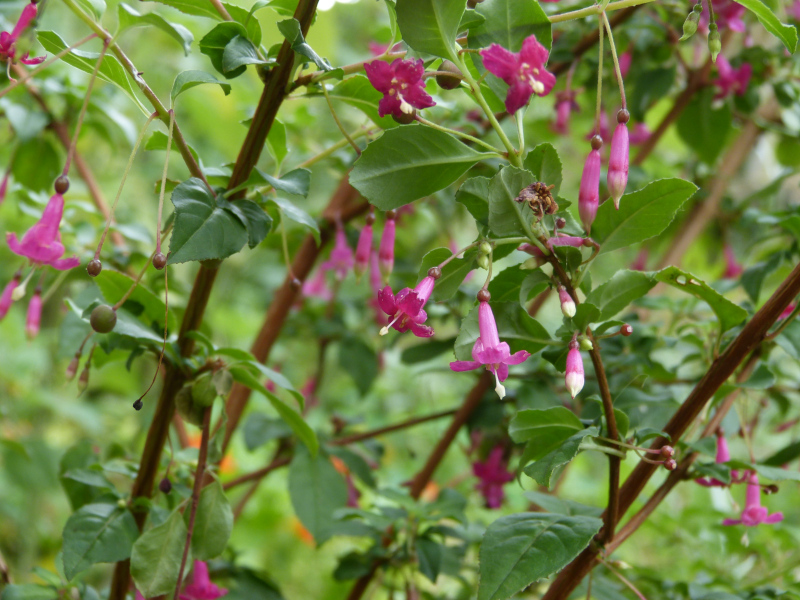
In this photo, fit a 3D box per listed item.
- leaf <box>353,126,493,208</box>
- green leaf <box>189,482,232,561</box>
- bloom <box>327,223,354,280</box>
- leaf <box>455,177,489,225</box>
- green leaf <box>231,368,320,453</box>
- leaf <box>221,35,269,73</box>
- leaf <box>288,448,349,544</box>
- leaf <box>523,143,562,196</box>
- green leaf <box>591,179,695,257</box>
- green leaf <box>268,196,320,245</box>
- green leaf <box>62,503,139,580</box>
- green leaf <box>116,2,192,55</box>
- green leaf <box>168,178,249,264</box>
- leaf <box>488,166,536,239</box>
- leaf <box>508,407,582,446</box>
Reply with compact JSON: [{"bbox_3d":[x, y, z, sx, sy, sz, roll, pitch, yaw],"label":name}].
[{"bbox_3d":[0.009,-0.059,0.640,0.064,0.039,0.011,-10,26,5],"label":"leaf"},{"bbox_3d":[-0.096,0.110,0.720,0.023,0.042,0.010,7,17,-8],"label":"green leaf"},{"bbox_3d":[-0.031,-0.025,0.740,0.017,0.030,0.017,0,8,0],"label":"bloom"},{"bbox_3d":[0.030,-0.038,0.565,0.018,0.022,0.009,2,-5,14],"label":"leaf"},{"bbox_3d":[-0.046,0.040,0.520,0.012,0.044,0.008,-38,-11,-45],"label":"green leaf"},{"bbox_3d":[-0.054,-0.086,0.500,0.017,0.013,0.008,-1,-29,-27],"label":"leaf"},{"bbox_3d":[-0.055,0.127,0.950,0.040,0.072,0.010,-3,-18,-1],"label":"leaf"},{"bbox_3d":[0.066,-0.058,0.670,0.020,0.034,0.009,6,17,-2],"label":"leaf"},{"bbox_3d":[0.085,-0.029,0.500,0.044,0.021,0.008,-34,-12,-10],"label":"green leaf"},{"bbox_3d":[-0.056,-0.042,0.760,0.037,0.010,0.021,40,30,7],"label":"green leaf"},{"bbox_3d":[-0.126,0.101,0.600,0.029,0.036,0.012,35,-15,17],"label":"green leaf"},{"bbox_3d":[-0.128,-0.142,0.750,0.042,0.020,0.024,15,12,-5],"label":"green leaf"},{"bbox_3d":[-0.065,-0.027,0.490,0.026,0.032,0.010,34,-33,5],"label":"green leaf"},{"bbox_3d":[0.051,-0.043,0.650,0.024,0.038,0.010,-20,10,23],"label":"leaf"},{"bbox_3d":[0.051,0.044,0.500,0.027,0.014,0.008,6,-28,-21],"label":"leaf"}]

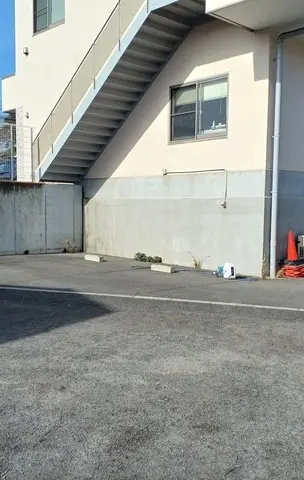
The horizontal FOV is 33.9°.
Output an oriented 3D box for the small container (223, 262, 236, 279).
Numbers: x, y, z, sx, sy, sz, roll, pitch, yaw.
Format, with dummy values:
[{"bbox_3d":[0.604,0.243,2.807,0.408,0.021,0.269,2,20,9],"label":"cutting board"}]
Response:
[{"bbox_3d":[1.583,0.625,10.103,0.170,0.333,0.200,-3,5,-42],"label":"small container"}]

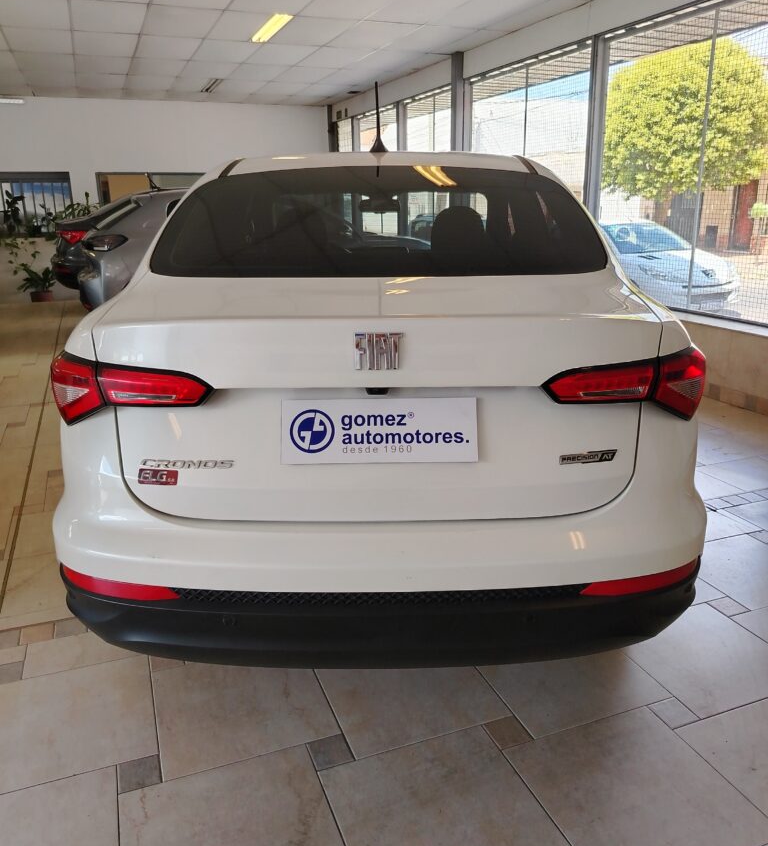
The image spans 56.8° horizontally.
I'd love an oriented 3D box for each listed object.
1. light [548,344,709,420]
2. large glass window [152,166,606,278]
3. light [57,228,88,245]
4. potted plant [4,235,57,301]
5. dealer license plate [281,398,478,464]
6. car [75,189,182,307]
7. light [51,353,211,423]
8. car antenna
[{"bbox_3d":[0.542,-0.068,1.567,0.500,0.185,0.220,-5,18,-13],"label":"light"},{"bbox_3d":[-0.015,-0.596,2.097,1.250,0.090,0.660,-1,44,1],"label":"large glass window"},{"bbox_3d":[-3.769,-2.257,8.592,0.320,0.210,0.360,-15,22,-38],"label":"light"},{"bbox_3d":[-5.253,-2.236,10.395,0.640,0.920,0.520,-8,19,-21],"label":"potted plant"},{"bbox_3d":[-0.009,0.017,1.447,0.400,0.132,0.015,-1,-5,1],"label":"dealer license plate"},{"bbox_3d":[-1.365,-1.898,8.116,4.200,1.500,1.760,-10,20,-27],"label":"car"},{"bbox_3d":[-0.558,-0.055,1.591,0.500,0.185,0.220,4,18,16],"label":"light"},{"bbox_3d":[-0.023,-1.038,2.431,0.060,0.225,0.140,-1,17,1],"label":"car antenna"}]

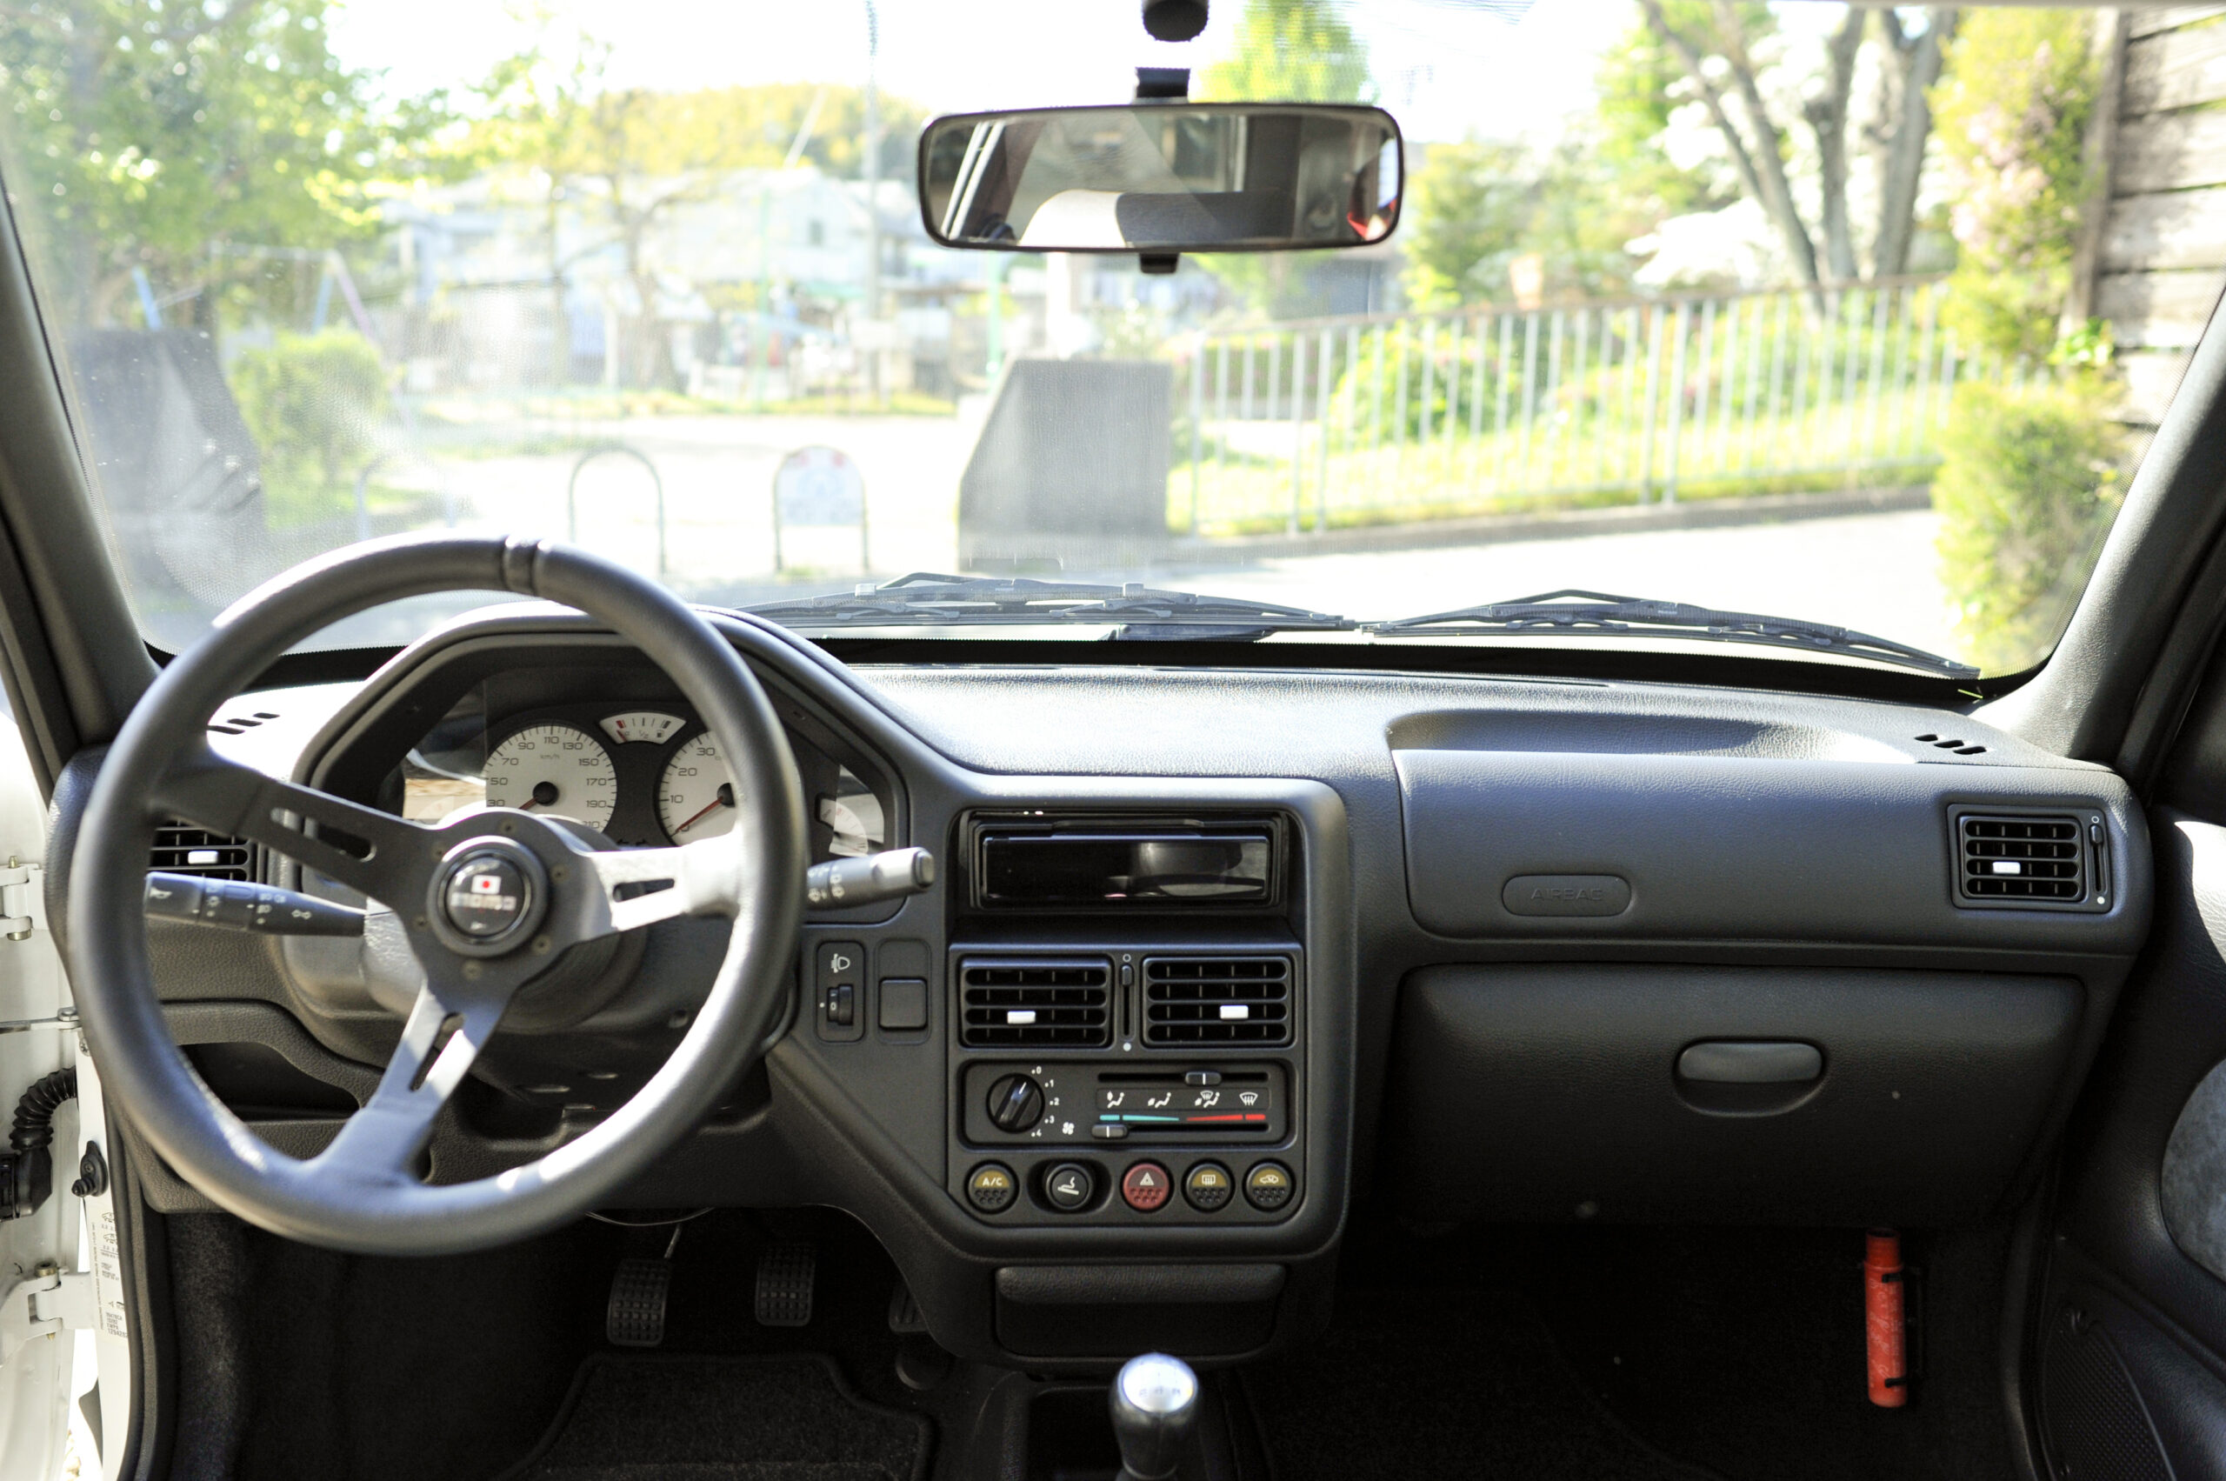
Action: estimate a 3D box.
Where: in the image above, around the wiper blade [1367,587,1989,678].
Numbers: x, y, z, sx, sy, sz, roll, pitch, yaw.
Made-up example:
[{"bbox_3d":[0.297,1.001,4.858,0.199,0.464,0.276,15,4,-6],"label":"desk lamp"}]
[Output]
[{"bbox_3d":[0.462,-0.091,1.425,0.475,0.045,0.045,4,12,12],"label":"wiper blade"}]

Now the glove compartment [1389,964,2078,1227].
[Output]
[{"bbox_3d":[0.384,0.216,1.095,0.410,0.150,0.110,1,7,1],"label":"glove compartment"}]

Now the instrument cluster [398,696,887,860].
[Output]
[{"bbox_3d":[-0.298,0.027,1.100,0.305,0.110,0.070,1,-7,1],"label":"instrument cluster"}]

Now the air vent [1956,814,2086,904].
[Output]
[{"bbox_3d":[0.558,0.073,1.065,0.078,0.055,0.035,2,-3,7],"label":"air vent"}]

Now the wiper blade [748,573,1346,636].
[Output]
[{"bbox_3d":[-0.060,-0.116,1.450,0.515,0.045,0.045,1,11,-1],"label":"wiper blade"}]

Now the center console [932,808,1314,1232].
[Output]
[{"bbox_3d":[0.006,0.165,1.020,0.213,0.242,0.070,1,-1,1],"label":"center console"}]

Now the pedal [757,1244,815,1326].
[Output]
[{"bbox_3d":[-0.271,0.450,1.430,0.050,0.070,0.030,1,-22,1],"label":"pedal"}]

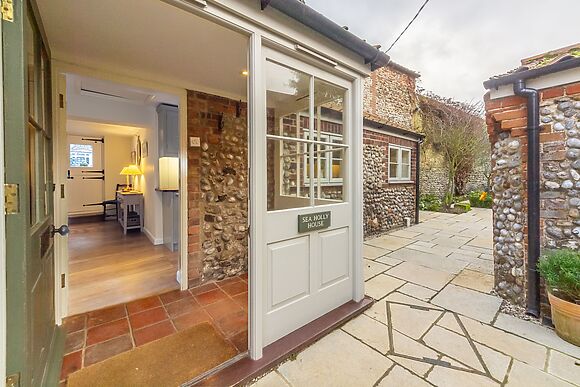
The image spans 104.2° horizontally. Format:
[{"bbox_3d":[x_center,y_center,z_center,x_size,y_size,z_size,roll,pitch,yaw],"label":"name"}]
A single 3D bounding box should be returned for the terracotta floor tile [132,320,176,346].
[{"bbox_3d":[-0.939,0.982,1.571,0.230,0.020,0.230,-2,2,-39],"label":"terracotta floor tile"}]

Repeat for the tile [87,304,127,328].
[{"bbox_3d":[-1.429,0.973,1.765,0.230,0.020,0.230,-2,2,-39],"label":"tile"}]

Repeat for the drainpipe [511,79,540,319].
[{"bbox_3d":[1.950,0.055,1.860,0.110,1.920,0.140,-1,1,-42],"label":"drainpipe"}]

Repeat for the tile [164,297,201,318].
[{"bbox_3d":[-0.892,0.967,1.901,0.230,0.020,0.230,-2,2,-39],"label":"tile"}]

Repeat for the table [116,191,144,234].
[{"bbox_3d":[-3.410,0.335,4.830,0.370,0.775,1.450,-2,2,-39],"label":"table"}]

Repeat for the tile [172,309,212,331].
[{"bbox_3d":[-0.744,0.975,1.715,0.230,0.020,0.230,-2,2,-39],"label":"tile"}]

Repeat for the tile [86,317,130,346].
[{"bbox_3d":[-1.276,0.981,1.590,0.230,0.020,0.230,-2,2,-39],"label":"tile"}]

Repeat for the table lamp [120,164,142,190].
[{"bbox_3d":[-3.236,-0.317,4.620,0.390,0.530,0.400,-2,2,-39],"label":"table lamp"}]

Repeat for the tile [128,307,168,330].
[{"bbox_3d":[-1.083,0.974,1.742,0.230,0.020,0.230,-2,2,-39],"label":"tile"}]

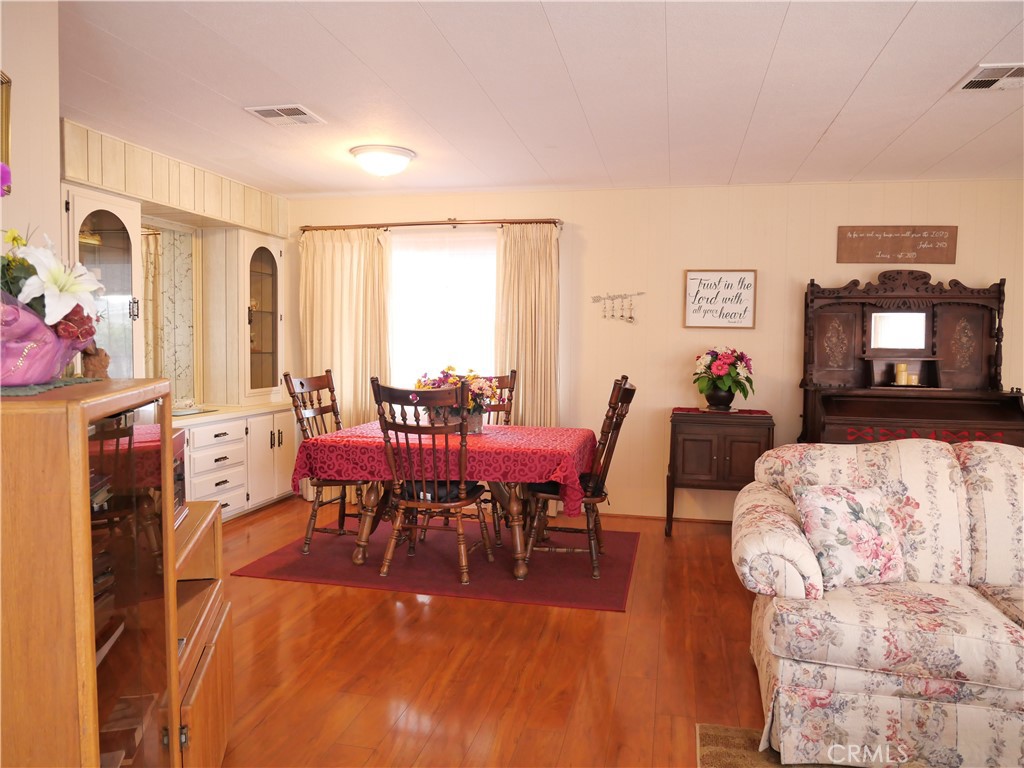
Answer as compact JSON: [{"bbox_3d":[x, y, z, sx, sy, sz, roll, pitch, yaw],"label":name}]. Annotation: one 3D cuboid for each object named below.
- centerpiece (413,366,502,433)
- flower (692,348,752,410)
[{"bbox_3d":[-0.337,0.096,4.370,0.510,0.400,0.300,2,3,13],"label":"centerpiece"},{"bbox_3d":[1.425,-0.032,4.790,0.400,0.440,0.360,2,4,13],"label":"flower"}]

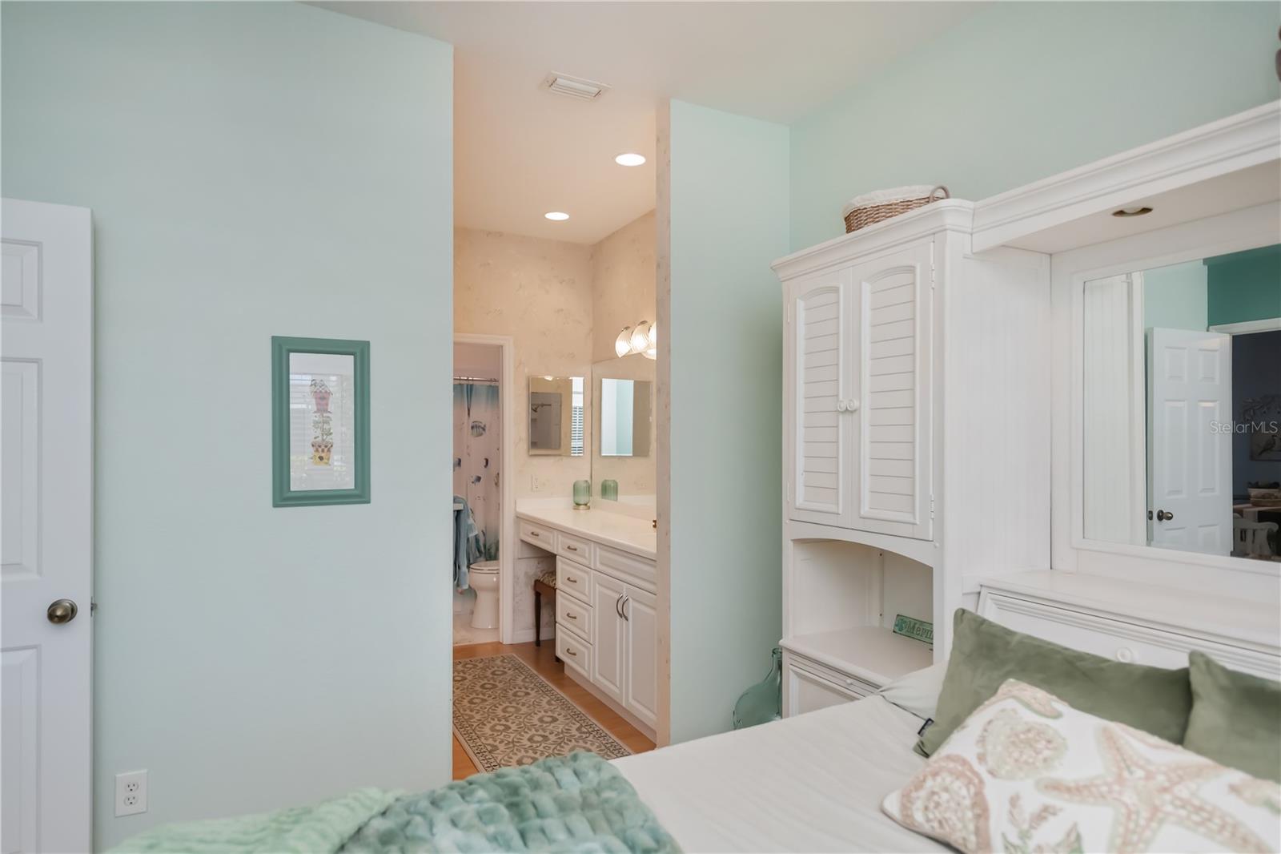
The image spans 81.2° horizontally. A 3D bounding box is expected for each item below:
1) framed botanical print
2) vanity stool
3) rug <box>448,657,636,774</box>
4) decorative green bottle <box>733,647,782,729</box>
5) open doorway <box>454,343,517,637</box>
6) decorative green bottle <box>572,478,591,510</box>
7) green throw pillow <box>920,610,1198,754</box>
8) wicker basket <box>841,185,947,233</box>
[{"bbox_3d":[-1.035,-0.015,2.432,0.296,0.538,0.025,0,0,-27],"label":"framed botanical print"},{"bbox_3d":[-0.465,1.230,4.922,0.360,0.490,0.430,0,0,-27],"label":"vanity stool"},{"bbox_3d":[-0.691,1.463,3.898,0.645,0.010,1.860,0,0,-27],"label":"rug"},{"bbox_3d":[0.544,1.155,2.923,0.345,0.610,0.345,0,0,-27],"label":"decorative green bottle"},{"bbox_3d":[-1.262,0.428,4.944,0.840,2.096,0.130,0,0,-27],"label":"open doorway"},{"bbox_3d":[-0.412,0.470,5.218,0.120,0.218,0.120,0,0,0],"label":"decorative green bottle"},{"bbox_3d":[0.726,0.528,1.366,0.130,0.330,0.470,28,-12,-24],"label":"green throw pillow"},{"bbox_3d":[0.836,-0.635,2.389,0.295,0.142,0.205,0,0,33],"label":"wicker basket"}]

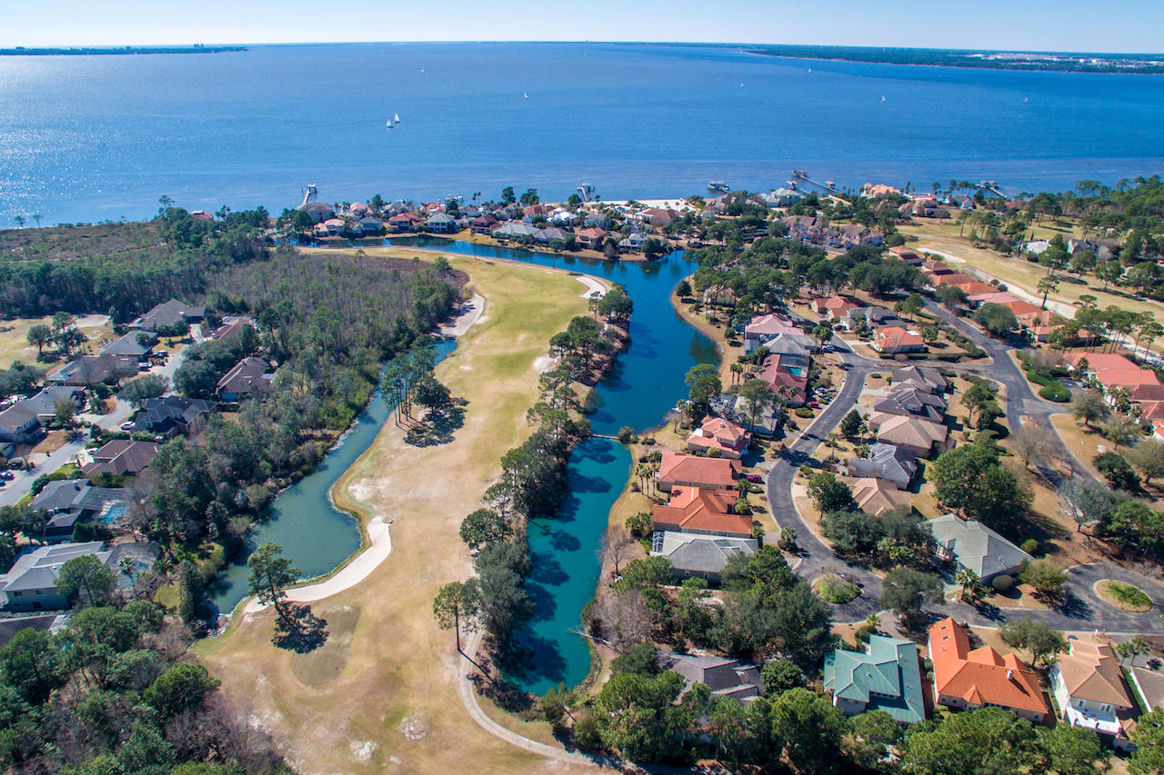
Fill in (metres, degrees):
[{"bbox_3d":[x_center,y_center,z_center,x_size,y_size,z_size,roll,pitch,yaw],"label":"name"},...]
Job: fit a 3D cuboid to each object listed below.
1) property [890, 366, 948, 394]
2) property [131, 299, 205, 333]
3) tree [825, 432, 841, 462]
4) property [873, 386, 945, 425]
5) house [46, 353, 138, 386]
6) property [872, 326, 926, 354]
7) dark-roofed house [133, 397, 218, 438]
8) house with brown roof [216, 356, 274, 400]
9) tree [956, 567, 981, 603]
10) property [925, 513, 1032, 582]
[{"bbox_3d":[127.220,-3.320,243.290,20.500,7.500,17.000,9,29,16],"label":"property"},{"bbox_3d":[-187.520,-34.090,297.040,27.000,8.000,26.000,0,28,0],"label":"property"},{"bbox_3d":[77.600,18.680,199.860,4.000,9.200,4.000,0,28,0],"label":"tree"},{"bbox_3d":[117.480,6.000,232.430,23.500,6.700,15.500,10,30,18],"label":"property"},{"bbox_3d":[-190.020,-6.640,252.900,28.000,6.200,19.000,-1,28,-3],"label":"house"},{"bbox_3d":[133.520,-21.940,278.670,22.000,7.000,18.500,-3,28,-5],"label":"property"},{"bbox_3d":[-141.230,9.480,222.410,22.000,7.200,20.200,-2,28,-4],"label":"dark-roofed house"},{"bbox_3d":[-124.480,-3.910,242.130,16.000,7.200,25.000,0,28,0],"label":"house with brown roof"},{"bbox_3d":[89.350,45.690,149.410,4.800,9.300,4.800,0,28,0],"label":"tree"},{"bbox_3d":[102.580,40.230,168.550,18.000,6.700,19.500,-9,30,-18],"label":"property"}]

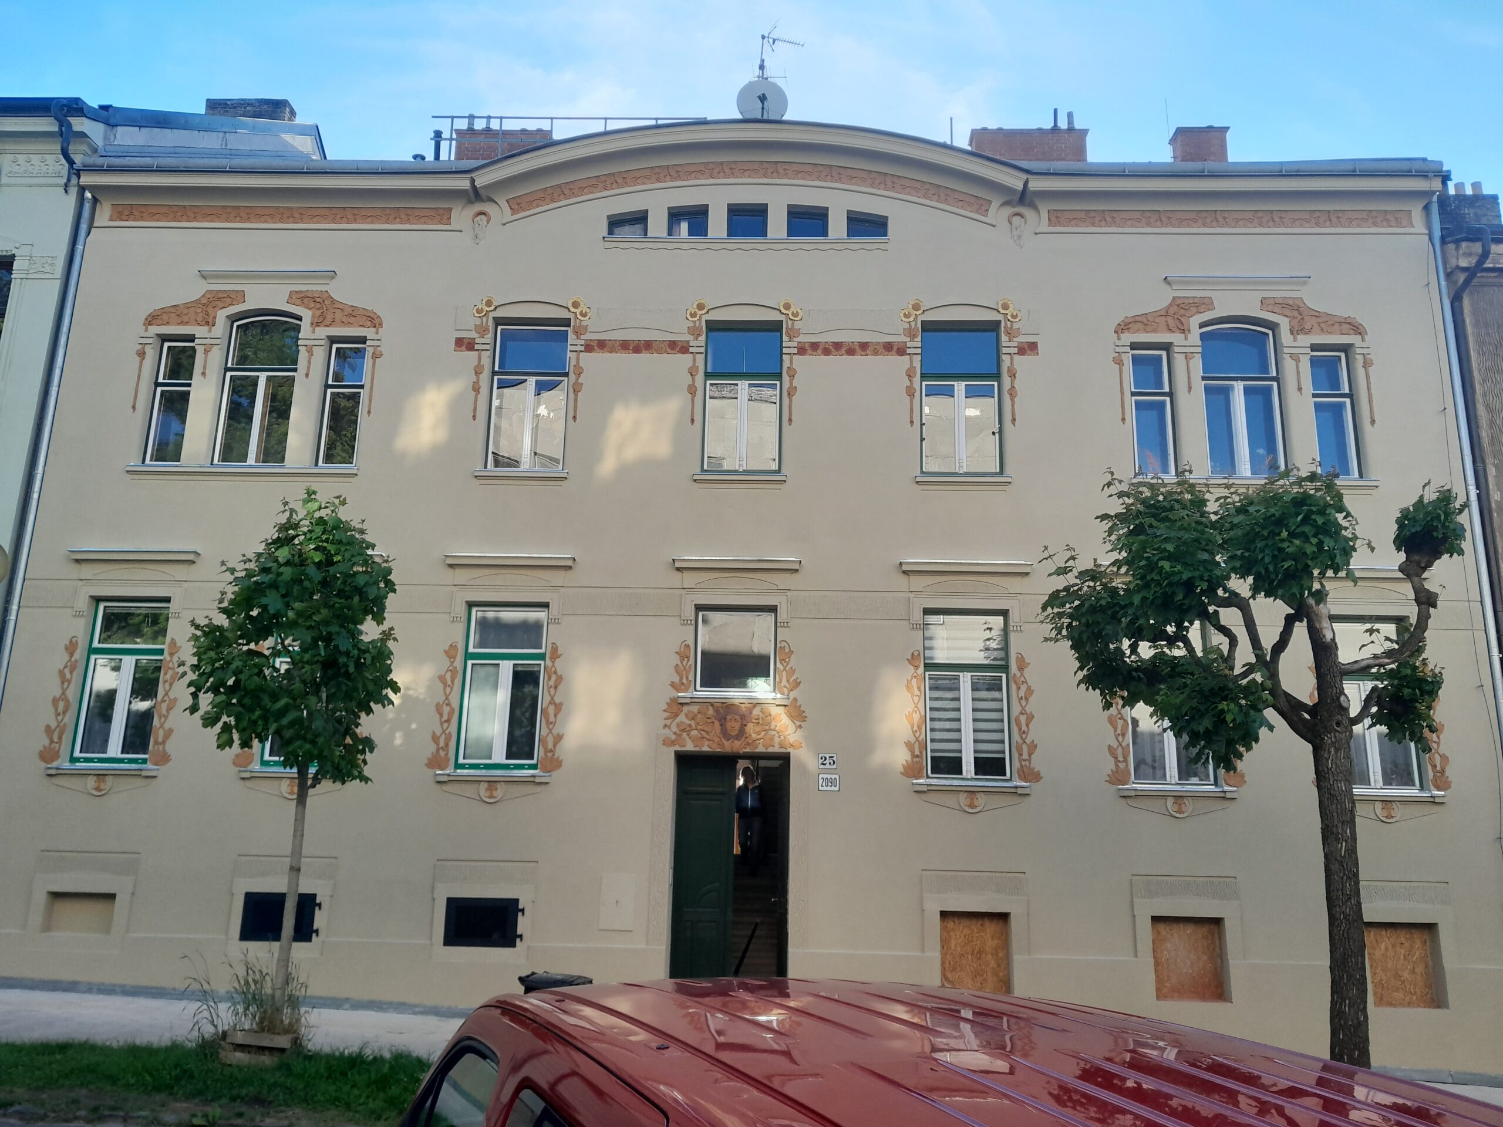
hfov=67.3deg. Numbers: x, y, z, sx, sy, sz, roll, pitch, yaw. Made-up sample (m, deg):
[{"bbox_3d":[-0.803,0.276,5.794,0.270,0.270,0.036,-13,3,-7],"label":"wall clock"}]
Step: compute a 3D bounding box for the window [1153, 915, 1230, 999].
[{"bbox_3d":[5.101,4.605,13.149,0.826,0.948,0.120,1,-14,2],"label":"window"}]

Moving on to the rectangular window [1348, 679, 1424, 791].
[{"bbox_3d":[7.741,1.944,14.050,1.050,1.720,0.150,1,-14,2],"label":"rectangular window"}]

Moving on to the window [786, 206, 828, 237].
[{"bbox_3d":[0.799,-4.800,15.909,0.575,0.491,0.150,1,-14,2],"label":"window"}]

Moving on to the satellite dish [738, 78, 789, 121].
[{"bbox_3d":[0.188,-7.881,19.168,0.877,0.894,0.400,1,-14,2],"label":"satellite dish"}]

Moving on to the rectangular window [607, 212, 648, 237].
[{"bbox_3d":[-1.701,-4.670,15.572,0.569,0.406,0.120,1,-14,2],"label":"rectangular window"}]

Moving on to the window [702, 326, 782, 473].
[{"bbox_3d":[-0.112,-2.195,14.879,1.037,2.104,0.130,1,-14,2],"label":"window"}]

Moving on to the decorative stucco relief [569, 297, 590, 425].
[{"bbox_3d":[-2.278,-2.710,14.952,0.281,1.746,0.060,1,-14,2],"label":"decorative stucco relief"}]

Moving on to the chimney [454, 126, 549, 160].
[{"bbox_3d":[-4.771,-7.761,21.772,1.879,1.100,0.450,1,-14,2],"label":"chimney"}]

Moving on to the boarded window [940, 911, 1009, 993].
[{"bbox_3d":[2.807,4.859,14.054,0.871,0.970,0.150,1,-13,2],"label":"boarded window"}]

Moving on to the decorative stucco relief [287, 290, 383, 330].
[{"bbox_3d":[-5.580,-3.380,15.135,1.349,0.624,0.070,1,-14,2],"label":"decorative stucco relief"}]

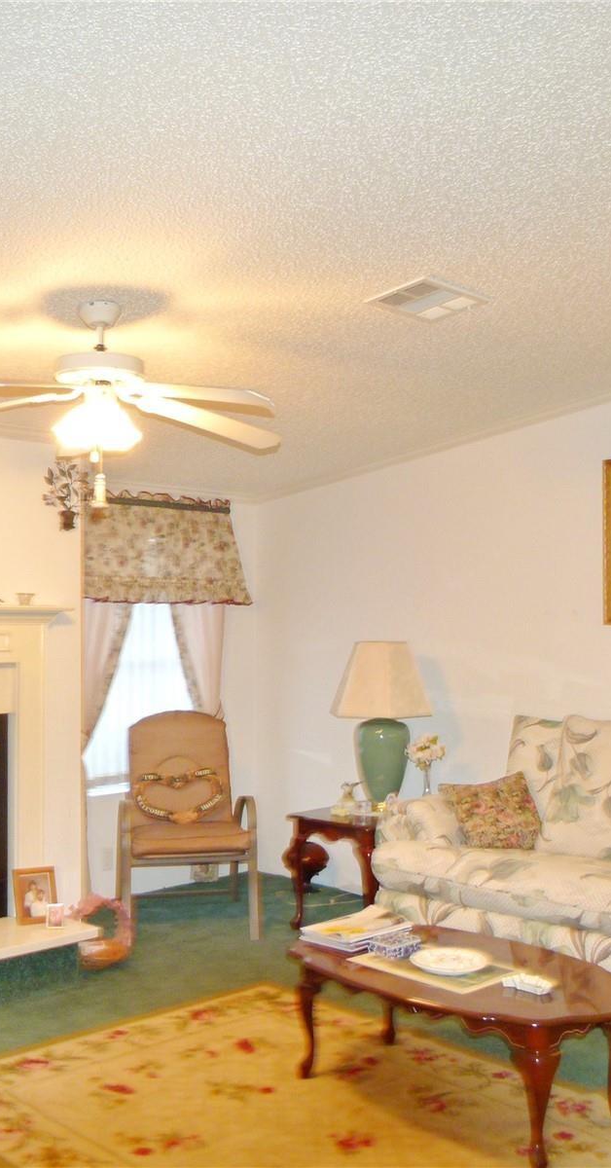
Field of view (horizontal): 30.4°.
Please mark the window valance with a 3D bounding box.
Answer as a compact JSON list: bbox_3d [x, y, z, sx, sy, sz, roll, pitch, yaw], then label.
[{"bbox_3d":[-0.751,-0.178,5.748,1.113,0.542,0.146,2,-2,-42],"label":"window valance"}]

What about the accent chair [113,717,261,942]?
[{"bbox_3d":[-0.572,1.102,5.290,0.615,0.967,0.718,1,-1,-11],"label":"accent chair"}]

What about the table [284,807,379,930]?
[{"bbox_3d":[0.347,1.409,5.520,0.640,0.530,0.560,2,-3,-44],"label":"table"}]

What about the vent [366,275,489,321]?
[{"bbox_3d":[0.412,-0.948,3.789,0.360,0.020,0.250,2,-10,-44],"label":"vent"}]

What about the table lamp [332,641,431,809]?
[{"bbox_3d":[0.349,0.666,5.279,0.366,0.782,0.366,-1,-2,41],"label":"table lamp"}]

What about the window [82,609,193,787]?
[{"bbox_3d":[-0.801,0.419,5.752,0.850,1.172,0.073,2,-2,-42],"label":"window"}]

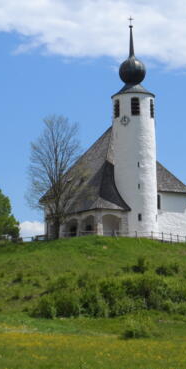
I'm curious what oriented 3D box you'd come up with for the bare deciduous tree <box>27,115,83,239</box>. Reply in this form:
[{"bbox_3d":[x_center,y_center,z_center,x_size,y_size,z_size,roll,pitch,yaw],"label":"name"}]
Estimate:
[{"bbox_3d":[-5.147,-1.062,167.205,7.167,16.900,7.167,-1,-8,2],"label":"bare deciduous tree"}]

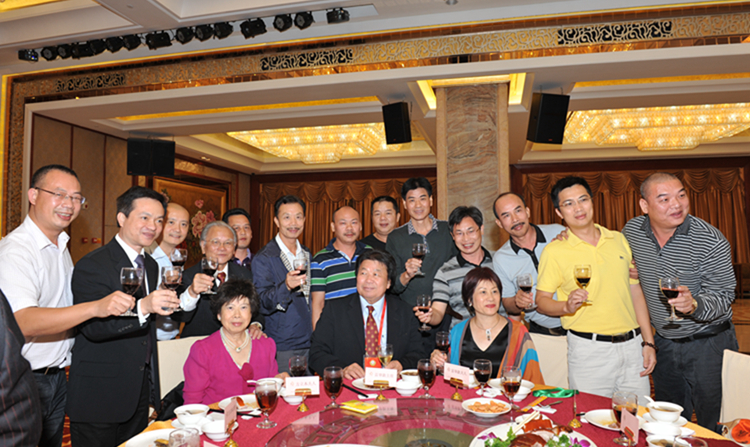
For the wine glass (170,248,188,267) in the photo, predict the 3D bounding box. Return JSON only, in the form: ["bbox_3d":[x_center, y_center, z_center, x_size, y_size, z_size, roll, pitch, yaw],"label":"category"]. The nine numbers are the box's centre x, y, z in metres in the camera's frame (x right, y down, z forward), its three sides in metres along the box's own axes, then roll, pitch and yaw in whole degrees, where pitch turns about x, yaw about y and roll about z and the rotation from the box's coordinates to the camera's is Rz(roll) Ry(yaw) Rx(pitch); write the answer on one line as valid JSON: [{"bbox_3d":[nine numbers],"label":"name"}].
[{"bbox_3d":[-0.872,0.191,2.230,0.072,0.152,0.072,0,-3,0],"label":"wine glass"}]

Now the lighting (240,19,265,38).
[{"bbox_3d":[-1.422,-2.283,5.850,0.270,0.200,0.200,-11,-3,-12],"label":"lighting"}]

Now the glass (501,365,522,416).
[{"bbox_3d":[0.514,0.616,1.879,0.076,0.146,0.076,0,-3,0],"label":"glass"}]

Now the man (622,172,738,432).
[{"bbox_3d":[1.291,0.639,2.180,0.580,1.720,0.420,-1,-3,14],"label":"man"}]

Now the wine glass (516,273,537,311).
[{"bbox_3d":[0.714,0.318,2.340,0.068,0.160,0.068,-11,2,0],"label":"wine glass"}]

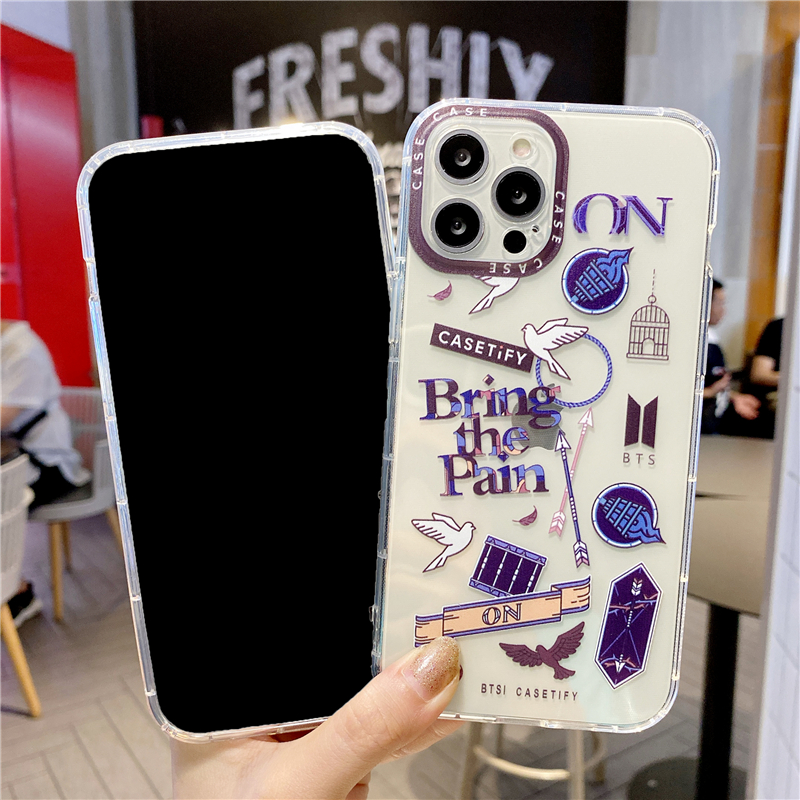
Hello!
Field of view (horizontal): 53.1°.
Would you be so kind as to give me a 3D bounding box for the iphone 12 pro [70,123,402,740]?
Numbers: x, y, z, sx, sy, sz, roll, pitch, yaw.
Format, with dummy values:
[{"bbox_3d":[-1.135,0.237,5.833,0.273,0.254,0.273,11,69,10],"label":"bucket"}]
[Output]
[{"bbox_3d":[-0.037,0.010,0.221,0.077,0.160,0.009,-7,2,-4],"label":"iphone 12 pro"}]

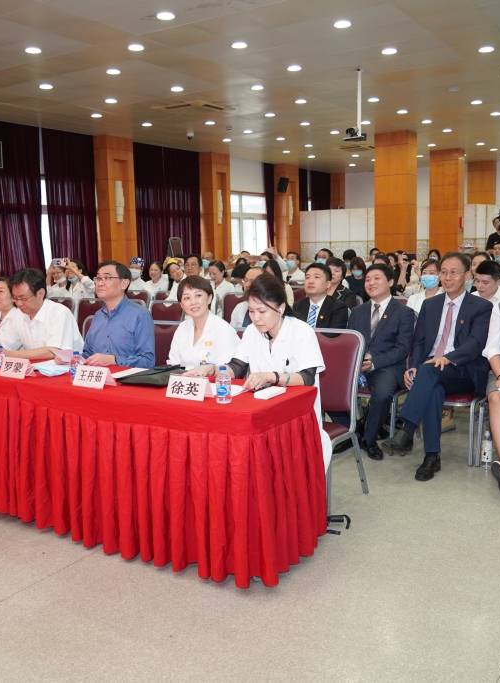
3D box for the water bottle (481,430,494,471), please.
[{"bbox_3d":[1.504,0.685,4.325,0.067,0.235,0.067,4,10,33],"label":"water bottle"}]

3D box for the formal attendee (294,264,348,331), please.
[{"bbox_3d":[0.496,0.076,5.000,0.520,1.250,0.720,3,9,30],"label":"formal attendee"}]

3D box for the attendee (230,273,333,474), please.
[{"bbox_3d":[0.077,0.298,3.439,0.540,1.260,0.740,4,9,33],"label":"attendee"}]

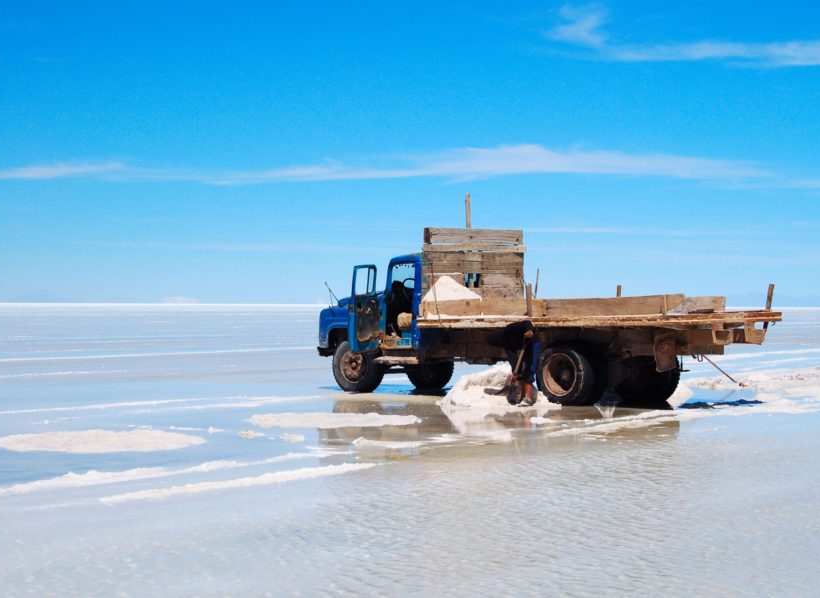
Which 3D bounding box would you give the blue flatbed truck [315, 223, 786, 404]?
[{"bbox_3d":[1.781,0.219,23.544,7.100,2.600,2.500,0,0,44],"label":"blue flatbed truck"}]

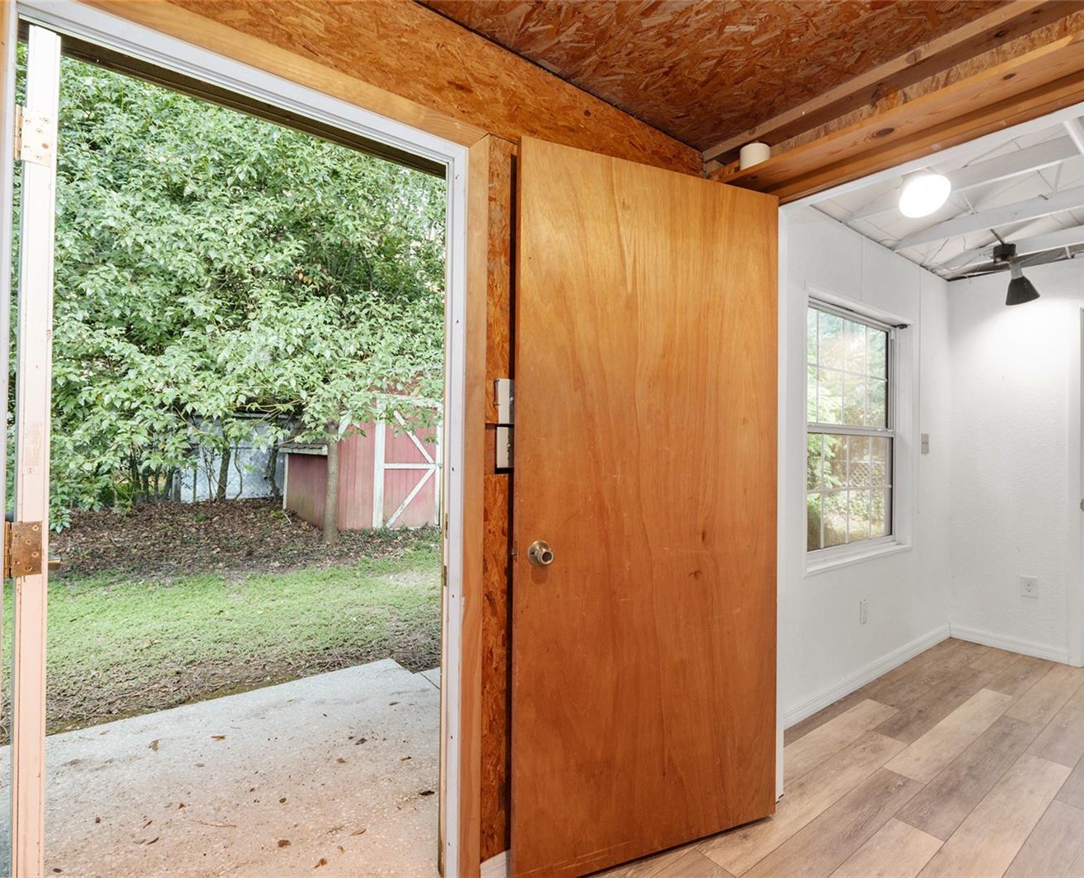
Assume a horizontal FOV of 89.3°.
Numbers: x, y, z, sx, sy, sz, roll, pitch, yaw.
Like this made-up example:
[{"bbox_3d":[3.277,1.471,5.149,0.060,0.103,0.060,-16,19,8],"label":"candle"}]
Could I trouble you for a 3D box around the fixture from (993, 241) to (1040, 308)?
[{"bbox_3d":[2.642,-0.916,3.052,0.200,0.315,0.175,0,0,-38],"label":"fixture"}]

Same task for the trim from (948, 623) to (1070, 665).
[{"bbox_3d":[2.793,1.225,3.300,0.016,0.090,0.552,0,0,-38],"label":"trim"}]

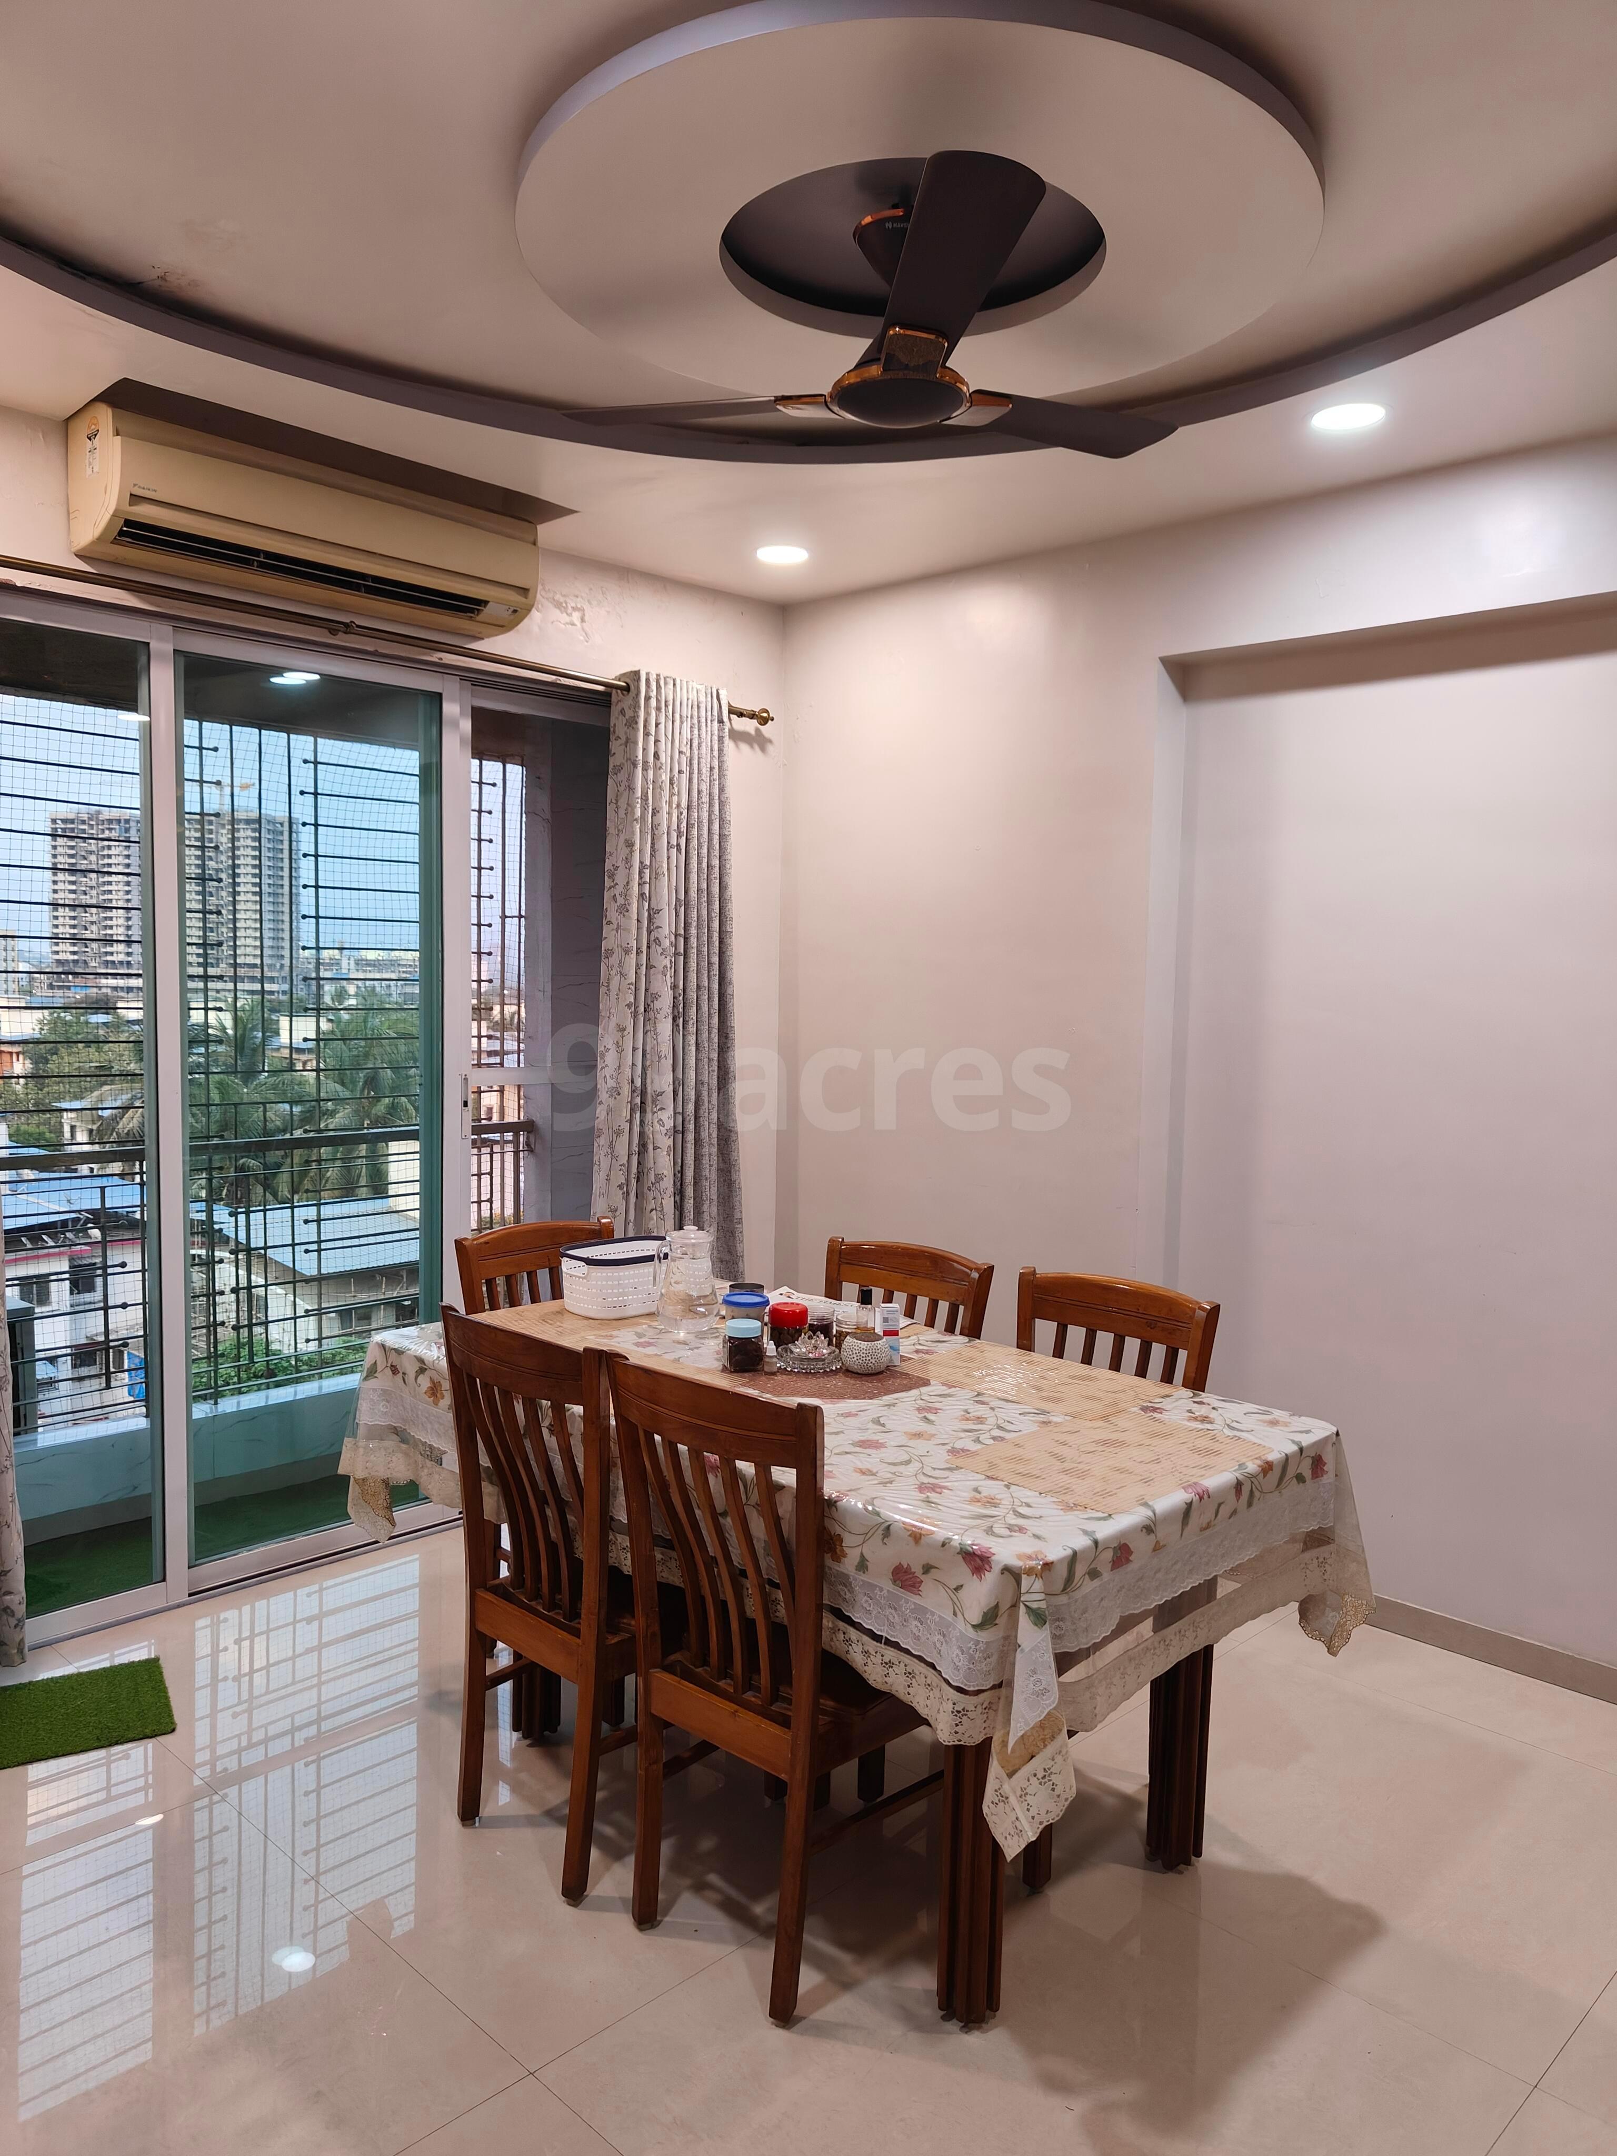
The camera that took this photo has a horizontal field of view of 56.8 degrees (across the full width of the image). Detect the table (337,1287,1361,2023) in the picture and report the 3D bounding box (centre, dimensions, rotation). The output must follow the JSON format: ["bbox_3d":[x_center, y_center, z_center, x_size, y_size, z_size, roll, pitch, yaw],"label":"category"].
[{"bbox_3d":[0.010,0.943,2.790,1.650,0.789,0.930,5,6,44],"label":"table"}]

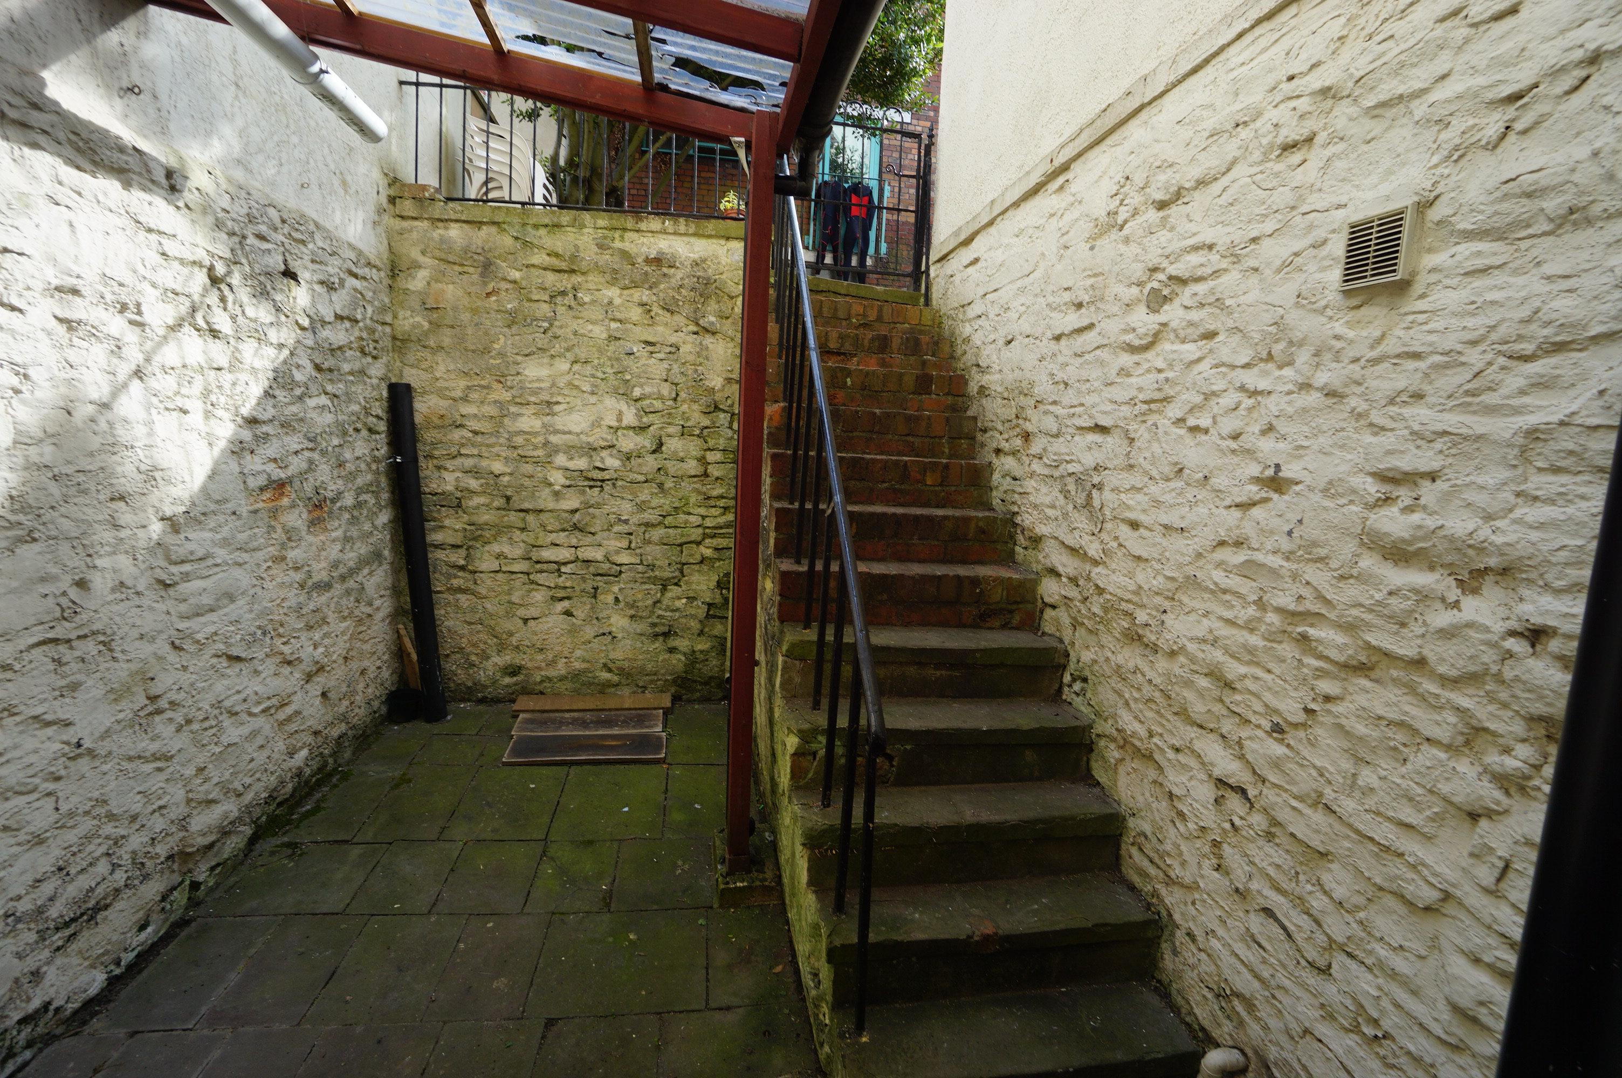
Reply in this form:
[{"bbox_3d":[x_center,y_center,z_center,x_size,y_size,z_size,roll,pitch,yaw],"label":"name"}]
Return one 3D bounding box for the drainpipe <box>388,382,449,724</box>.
[{"bbox_3d":[-2.248,0.087,3.867,0.110,1.912,0.110,-5,3,-8],"label":"drainpipe"}]

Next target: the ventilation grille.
[{"bbox_3d":[1.169,-0.593,1.389,0.030,0.141,0.134,2,7,-9],"label":"ventilation grille"}]

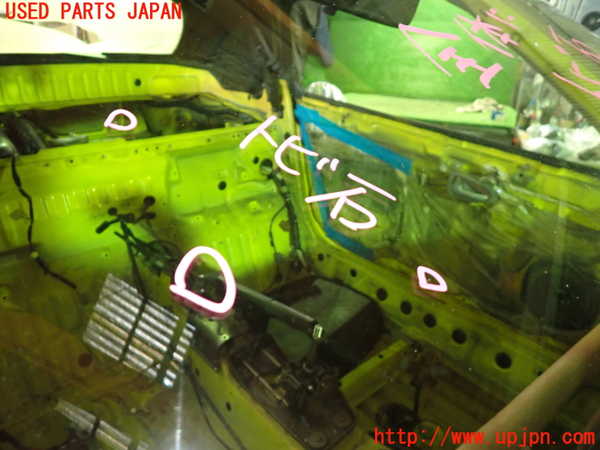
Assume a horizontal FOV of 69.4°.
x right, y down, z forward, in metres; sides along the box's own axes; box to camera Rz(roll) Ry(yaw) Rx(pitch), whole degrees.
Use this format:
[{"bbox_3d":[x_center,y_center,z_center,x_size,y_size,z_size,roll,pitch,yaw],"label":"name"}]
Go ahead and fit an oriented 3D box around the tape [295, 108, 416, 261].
[{"bbox_3d":[0.145,-0.120,1.305,0.040,0.435,0.480,-19,28,-32],"label":"tape"}]

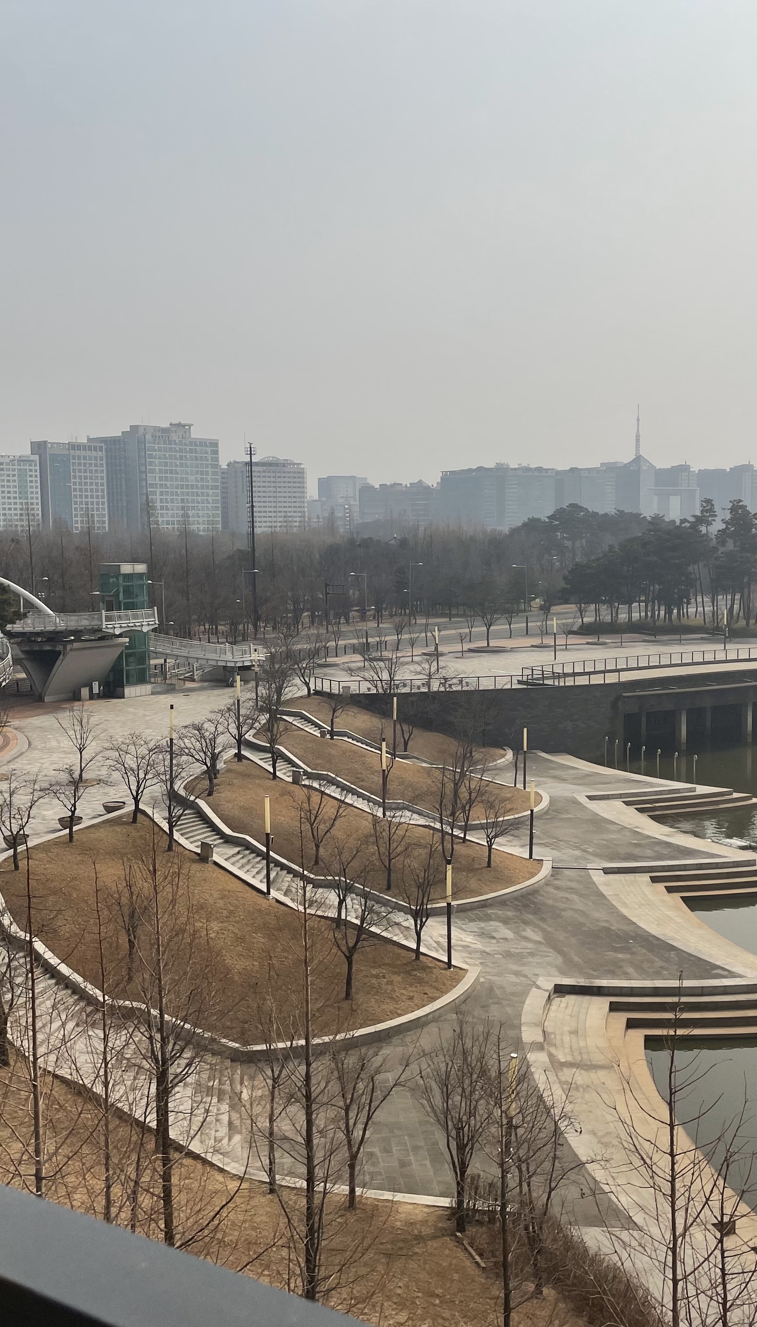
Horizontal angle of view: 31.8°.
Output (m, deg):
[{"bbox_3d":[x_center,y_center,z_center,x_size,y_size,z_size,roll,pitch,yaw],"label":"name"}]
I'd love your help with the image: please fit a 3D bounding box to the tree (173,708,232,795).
[{"bbox_3d":[-8.316,4.267,63.706,2.793,4.259,2.653,-1,6,-8],"label":"tree"}]

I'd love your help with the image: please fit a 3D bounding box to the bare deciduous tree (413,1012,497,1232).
[{"bbox_3d":[2.198,12.761,36.865,2.300,6.200,2.300,-1,6,0],"label":"bare deciduous tree"}]

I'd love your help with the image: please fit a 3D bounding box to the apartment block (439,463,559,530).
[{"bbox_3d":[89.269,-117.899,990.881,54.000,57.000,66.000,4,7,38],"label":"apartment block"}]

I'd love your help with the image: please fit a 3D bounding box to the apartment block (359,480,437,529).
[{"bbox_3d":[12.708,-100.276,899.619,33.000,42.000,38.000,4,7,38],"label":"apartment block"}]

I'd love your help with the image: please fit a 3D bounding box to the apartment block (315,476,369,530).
[{"bbox_3d":[-31.926,-124.953,1072.764,34.000,50.500,19.000,-5,8,-39],"label":"apartment block"}]

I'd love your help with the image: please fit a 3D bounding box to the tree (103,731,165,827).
[{"bbox_3d":[-12.655,5.944,68.377,3.000,4.700,3.000,-1,6,0],"label":"tree"}]

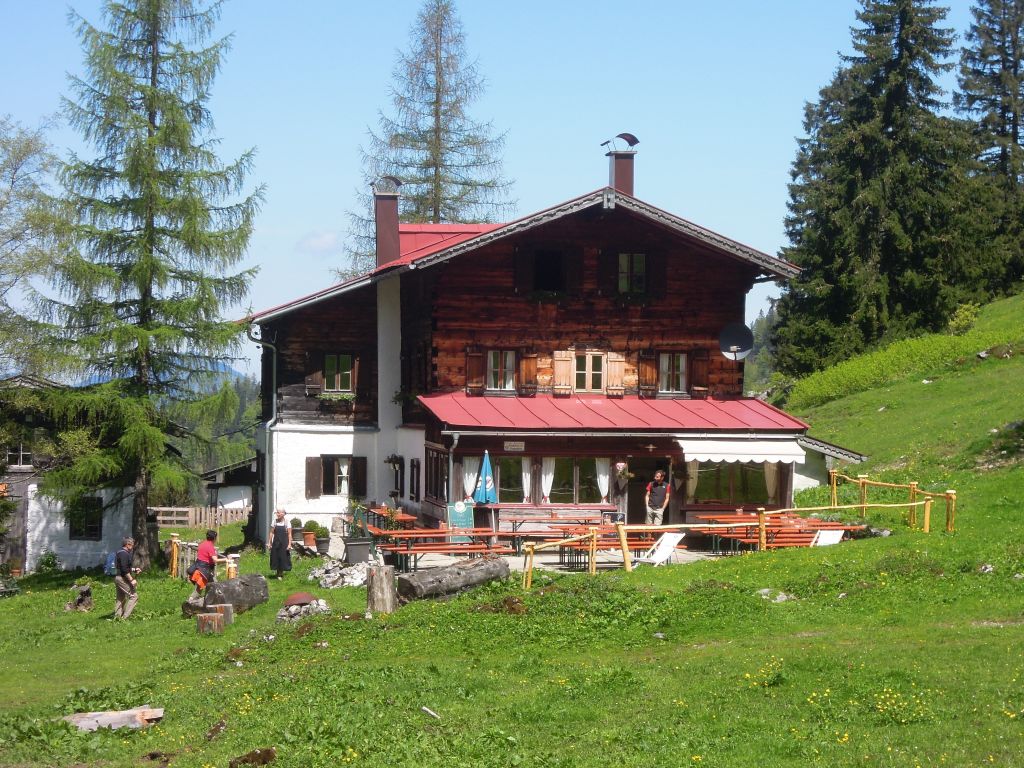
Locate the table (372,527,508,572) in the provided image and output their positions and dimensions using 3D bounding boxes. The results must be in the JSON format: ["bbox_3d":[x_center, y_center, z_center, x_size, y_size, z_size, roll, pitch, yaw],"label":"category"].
[{"bbox_3d":[-1.354,3.187,56.800,2.400,0.780,1.300,0,1,-14],"label":"table"}]

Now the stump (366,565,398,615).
[{"bbox_3d":[-2.285,3.626,52.200,0.550,0.850,0.550,0,0,-9],"label":"stump"}]

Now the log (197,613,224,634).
[{"bbox_3d":[-5.820,4.633,57.100,0.520,0.380,0.520,0,0,-9],"label":"log"}]

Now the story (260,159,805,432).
[{"bbox_3d":[-0.221,-1.978,70.025,11.743,6.034,9.500,0,1,-10],"label":"story"}]

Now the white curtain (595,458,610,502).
[{"bbox_3d":[1.985,2.113,64.596,0.310,0.994,0.090,0,1,-14],"label":"white curtain"}]

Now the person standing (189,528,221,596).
[{"bbox_3d":[-6.662,3.923,64.300,0.650,1.580,0.550,0,1,-32],"label":"person standing"}]

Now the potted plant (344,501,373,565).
[{"bbox_3d":[-3.025,2.927,58.300,0.540,1.260,0.520,0,0,-9],"label":"potted plant"}]

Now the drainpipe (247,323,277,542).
[{"bbox_3d":[-5.730,1.121,67.670,0.600,5.078,0.400,0,1,-14],"label":"drainpipe"}]

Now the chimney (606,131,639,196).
[{"bbox_3d":[2.454,-4.875,66.300,0.700,1.600,0.680,0,0,-9],"label":"chimney"}]

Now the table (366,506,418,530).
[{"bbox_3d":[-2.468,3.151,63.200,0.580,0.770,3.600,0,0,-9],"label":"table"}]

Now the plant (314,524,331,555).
[{"bbox_3d":[-4.063,3.350,63.600,0.330,0.620,0.330,0,1,-10],"label":"plant"}]

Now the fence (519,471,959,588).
[{"bbox_3d":[3.950,2.790,59.200,9.400,1.650,10.500,0,0,-9],"label":"fence"}]

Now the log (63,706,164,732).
[{"bbox_3d":[-6.736,5.671,50.000,1.690,0.300,0.340,1,1,4],"label":"log"}]

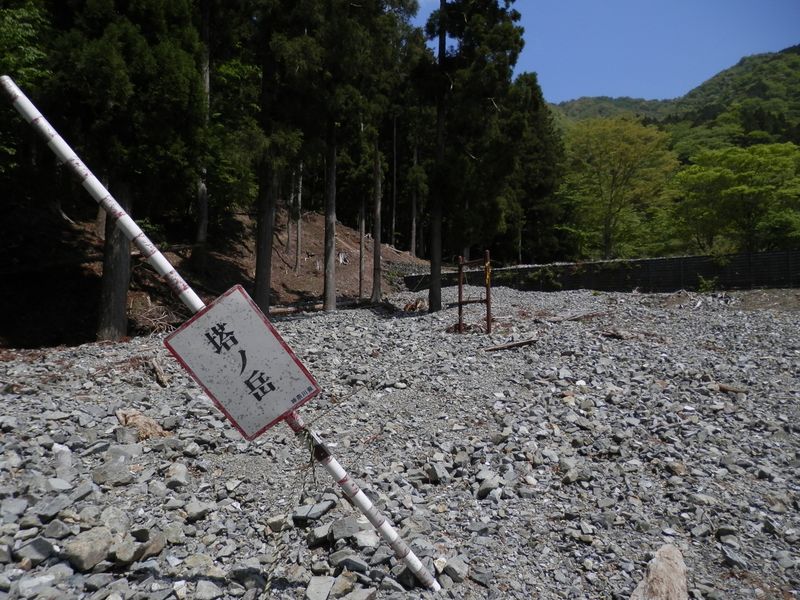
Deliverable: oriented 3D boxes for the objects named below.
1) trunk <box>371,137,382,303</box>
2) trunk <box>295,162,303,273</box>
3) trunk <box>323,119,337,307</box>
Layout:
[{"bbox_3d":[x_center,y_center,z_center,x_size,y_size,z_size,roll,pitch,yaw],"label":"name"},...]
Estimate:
[{"bbox_3d":[-0.814,-2.964,21.136,0.300,6.120,0.300,0,-3,0],"label":"trunk"},{"bbox_3d":[-4.279,-3.523,24.605,0.200,4.720,0.200,2,-3,0],"label":"trunk"},{"bbox_3d":[-2.081,-2.570,17.428,0.370,5.770,0.370,0,-3,0],"label":"trunk"}]

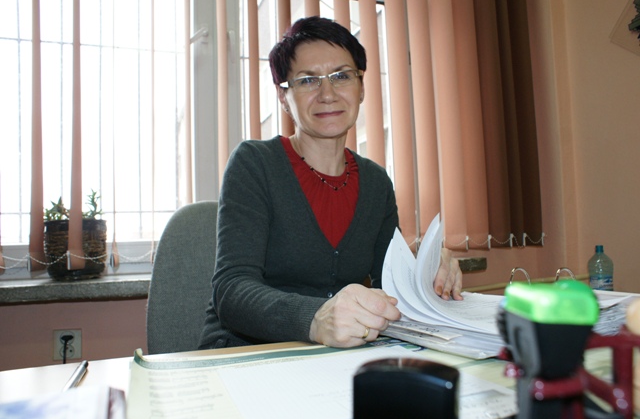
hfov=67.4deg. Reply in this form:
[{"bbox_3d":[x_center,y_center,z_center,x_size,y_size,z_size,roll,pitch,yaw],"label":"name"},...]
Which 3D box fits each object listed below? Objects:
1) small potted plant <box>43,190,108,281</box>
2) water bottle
[{"bbox_3d":[-0.800,0.088,1.575,0.210,0.295,0.210,-1,-3,-19],"label":"small potted plant"},{"bbox_3d":[0.978,0.274,1.655,0.090,0.310,0.090,-1,-3,-19],"label":"water bottle"}]

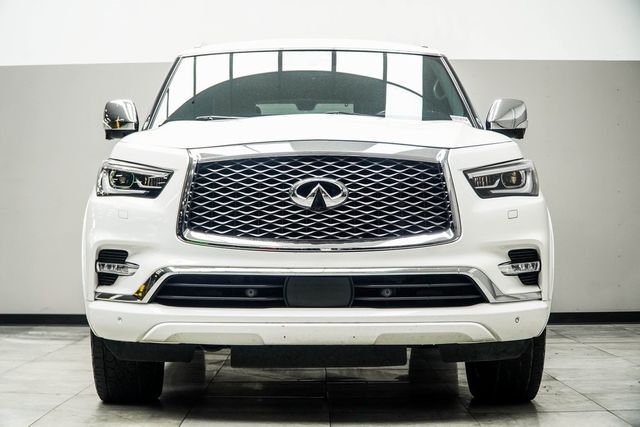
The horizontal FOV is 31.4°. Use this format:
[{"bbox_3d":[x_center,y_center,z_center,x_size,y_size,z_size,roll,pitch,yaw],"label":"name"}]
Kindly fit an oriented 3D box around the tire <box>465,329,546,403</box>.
[{"bbox_3d":[0.849,0.449,5.280,0.285,0.830,0.830,0,-1,-1],"label":"tire"}]

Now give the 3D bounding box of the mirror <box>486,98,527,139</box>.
[{"bbox_3d":[0.993,-0.503,6.050,0.210,0.220,0.150,0,-1,-1],"label":"mirror"}]

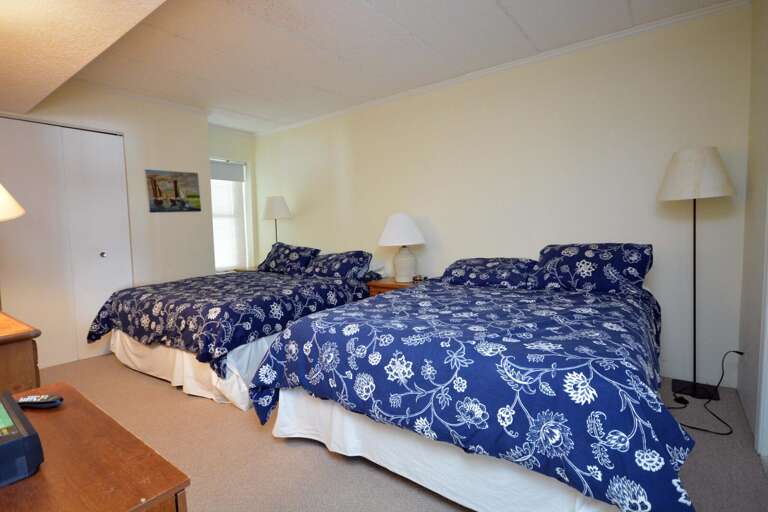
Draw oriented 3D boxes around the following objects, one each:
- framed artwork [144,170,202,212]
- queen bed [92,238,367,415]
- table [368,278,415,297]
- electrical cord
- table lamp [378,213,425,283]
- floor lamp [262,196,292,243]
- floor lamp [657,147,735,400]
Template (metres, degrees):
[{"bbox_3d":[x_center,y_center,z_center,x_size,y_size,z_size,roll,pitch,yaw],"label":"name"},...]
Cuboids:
[{"bbox_3d":[-2.164,-0.667,3.997,0.028,0.415,0.523,2,5,37],"label":"framed artwork"},{"bbox_3d":[-1.237,0.393,3.763,1.766,0.921,2.093,2,5,37],"label":"queen bed"},{"bbox_3d":[0.232,0.539,3.695,0.578,0.570,0.447,2,5,37],"label":"table"},{"bbox_3d":[1.882,0.745,2.239,0.353,0.289,0.665,2,5,37],"label":"electrical cord"},{"bbox_3d":[0.180,-0.083,3.696,0.441,0.668,0.441,-1,4,0],"label":"table lamp"},{"bbox_3d":[-1.378,0.012,4.934,0.371,1.521,0.371,2,5,37],"label":"floor lamp"},{"bbox_3d":[1.936,0.111,2.422,0.384,1.526,0.371,2,5,37],"label":"floor lamp"}]

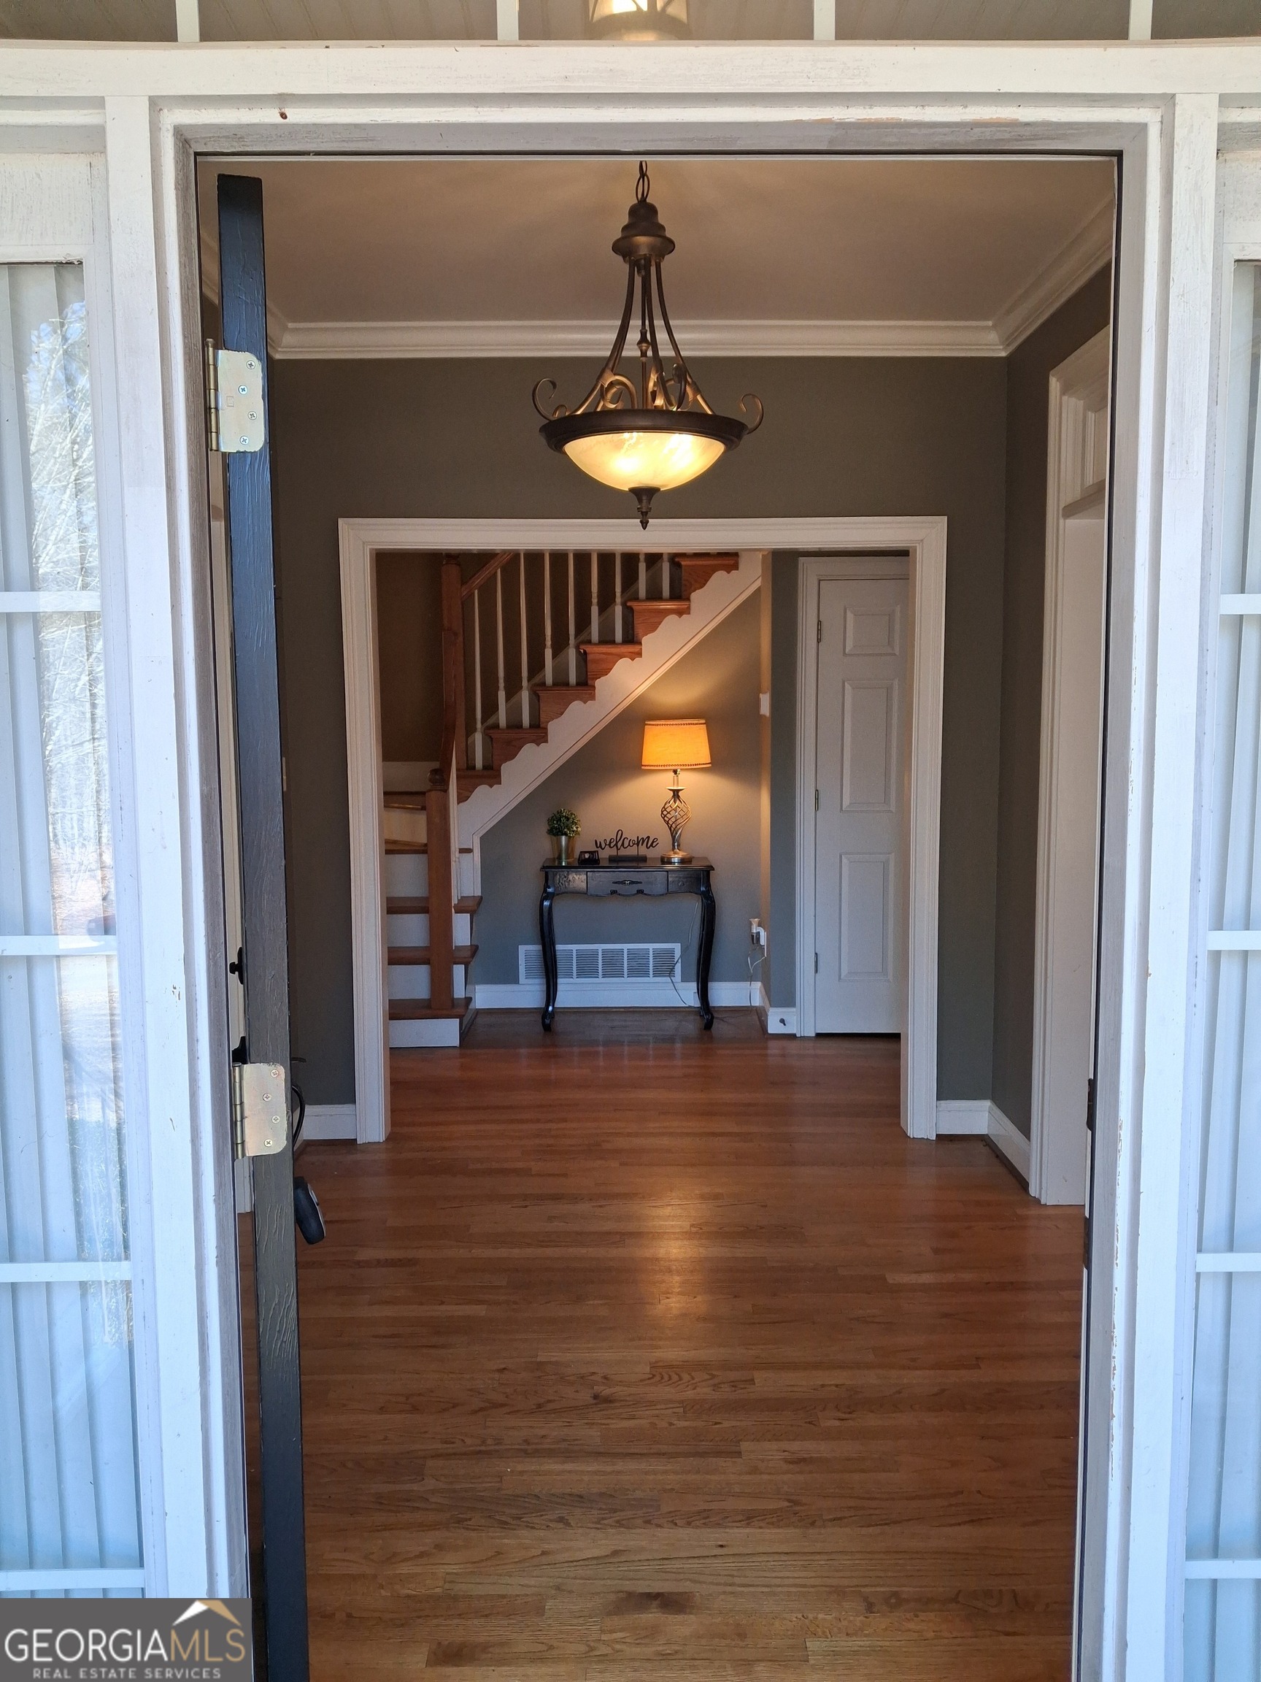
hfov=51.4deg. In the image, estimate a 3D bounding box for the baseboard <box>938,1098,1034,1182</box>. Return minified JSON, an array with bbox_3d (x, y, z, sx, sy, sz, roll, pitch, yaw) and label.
[{"bbox_3d":[1.150,0.985,4.320,0.192,0.135,0.450,0,6,0],"label":"baseboard"}]

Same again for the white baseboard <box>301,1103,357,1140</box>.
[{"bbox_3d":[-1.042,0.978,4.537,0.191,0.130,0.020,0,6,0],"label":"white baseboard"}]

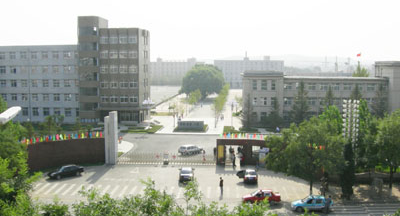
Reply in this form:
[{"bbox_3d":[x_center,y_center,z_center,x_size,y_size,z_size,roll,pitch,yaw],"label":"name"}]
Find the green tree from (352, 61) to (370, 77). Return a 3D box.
[{"bbox_3d":[48.916,-5.643,126.812,5.300,16.960,5.300,0,5,0],"label":"green tree"}]

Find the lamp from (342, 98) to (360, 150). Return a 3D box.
[{"bbox_3d":[21.487,3.732,58.551,2.400,9.500,2.400,0,5,0],"label":"lamp"}]

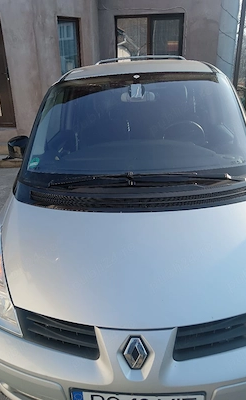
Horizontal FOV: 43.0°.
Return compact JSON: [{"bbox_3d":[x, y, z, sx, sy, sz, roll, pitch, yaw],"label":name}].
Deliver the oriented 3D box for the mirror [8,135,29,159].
[{"bbox_3d":[-0.863,-0.447,2.619,0.190,0.180,0.140,-1,22,3],"label":"mirror"}]

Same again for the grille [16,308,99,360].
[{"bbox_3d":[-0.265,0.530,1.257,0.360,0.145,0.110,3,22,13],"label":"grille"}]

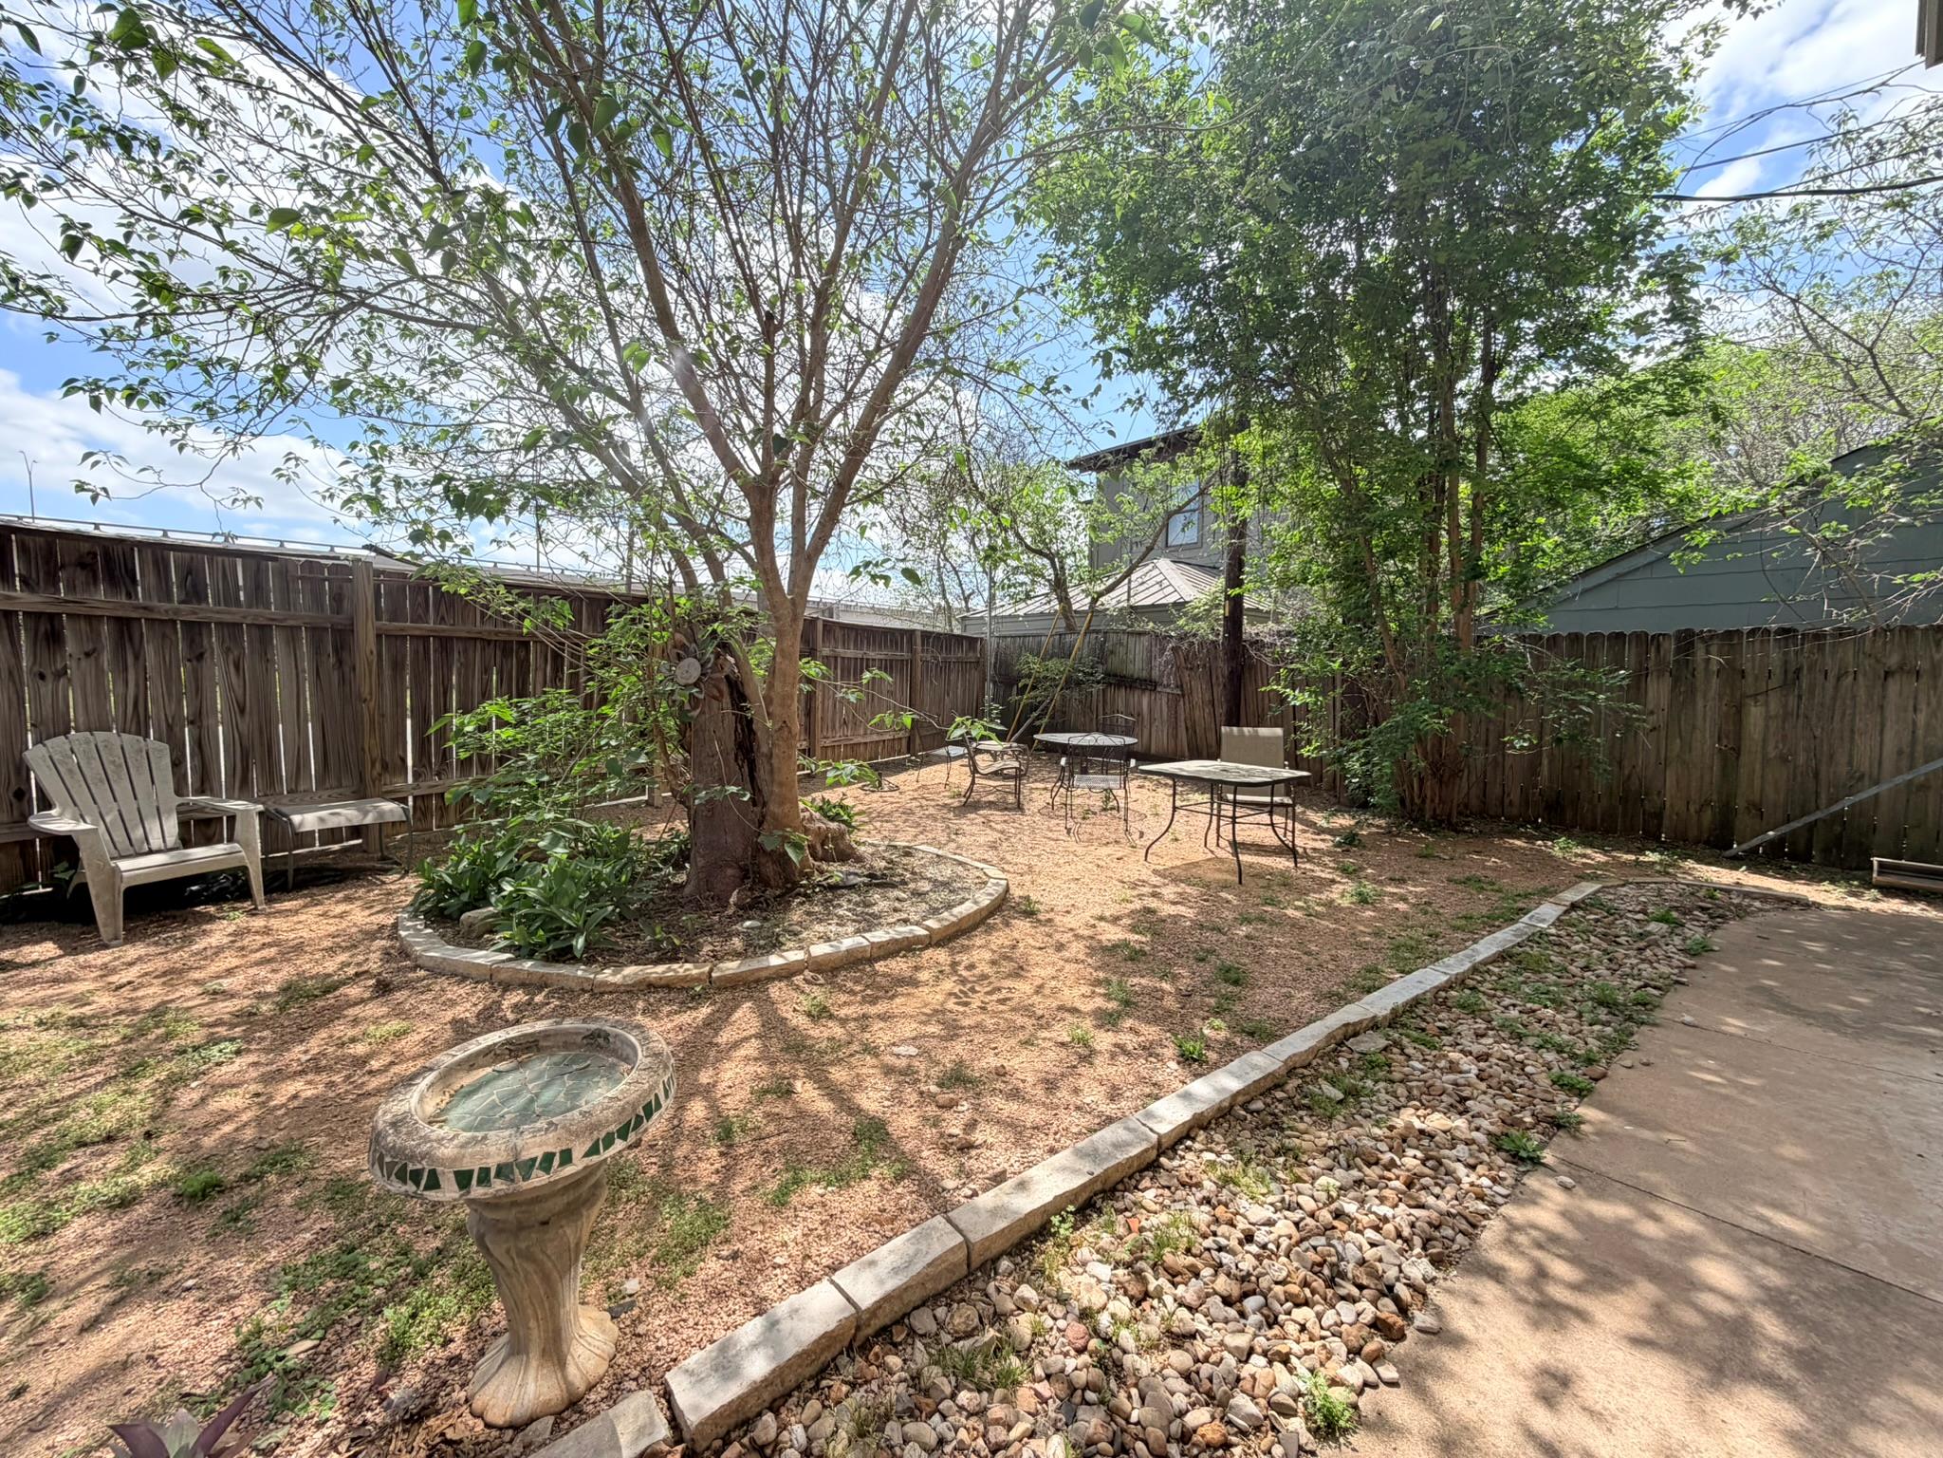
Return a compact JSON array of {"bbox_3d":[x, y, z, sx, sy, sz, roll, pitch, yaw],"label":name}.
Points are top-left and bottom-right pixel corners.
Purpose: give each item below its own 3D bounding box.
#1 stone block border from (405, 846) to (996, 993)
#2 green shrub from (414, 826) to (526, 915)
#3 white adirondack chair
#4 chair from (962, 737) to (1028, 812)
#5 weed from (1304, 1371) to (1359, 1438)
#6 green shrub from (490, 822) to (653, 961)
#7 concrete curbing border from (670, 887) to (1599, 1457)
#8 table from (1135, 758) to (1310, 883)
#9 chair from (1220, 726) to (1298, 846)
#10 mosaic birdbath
[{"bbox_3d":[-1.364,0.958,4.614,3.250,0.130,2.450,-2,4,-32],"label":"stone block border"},{"bbox_3d":[-2.646,0.760,4.251,0.550,0.360,0.450,-2,4,-32],"label":"green shrub"},{"bbox_3d":[-4.222,0.486,3.969,0.820,0.930,0.720,1,4,17],"label":"white adirondack chair"},{"bbox_3d":[0.257,0.367,8.186,0.670,0.800,0.600,-1,3,-3],"label":"chair"},{"bbox_3d":[0.678,1.272,1.497,0.080,0.055,0.075,-2,4,-25],"label":"weed"},{"bbox_3d":[-1.935,0.780,3.892,0.680,0.420,0.600,-2,4,-27],"label":"green shrub"},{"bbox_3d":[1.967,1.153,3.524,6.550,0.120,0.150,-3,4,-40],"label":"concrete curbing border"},{"bbox_3d":[1.864,0.654,5.819,0.890,0.695,0.890,-3,5,-42],"label":"table"},{"bbox_3d":[2.413,0.486,6.631,0.600,0.940,0.690,1,4,20],"label":"chair"},{"bbox_3d":[-0.836,0.953,1.527,0.505,0.590,0.505,0,3,0],"label":"mosaic birdbath"}]

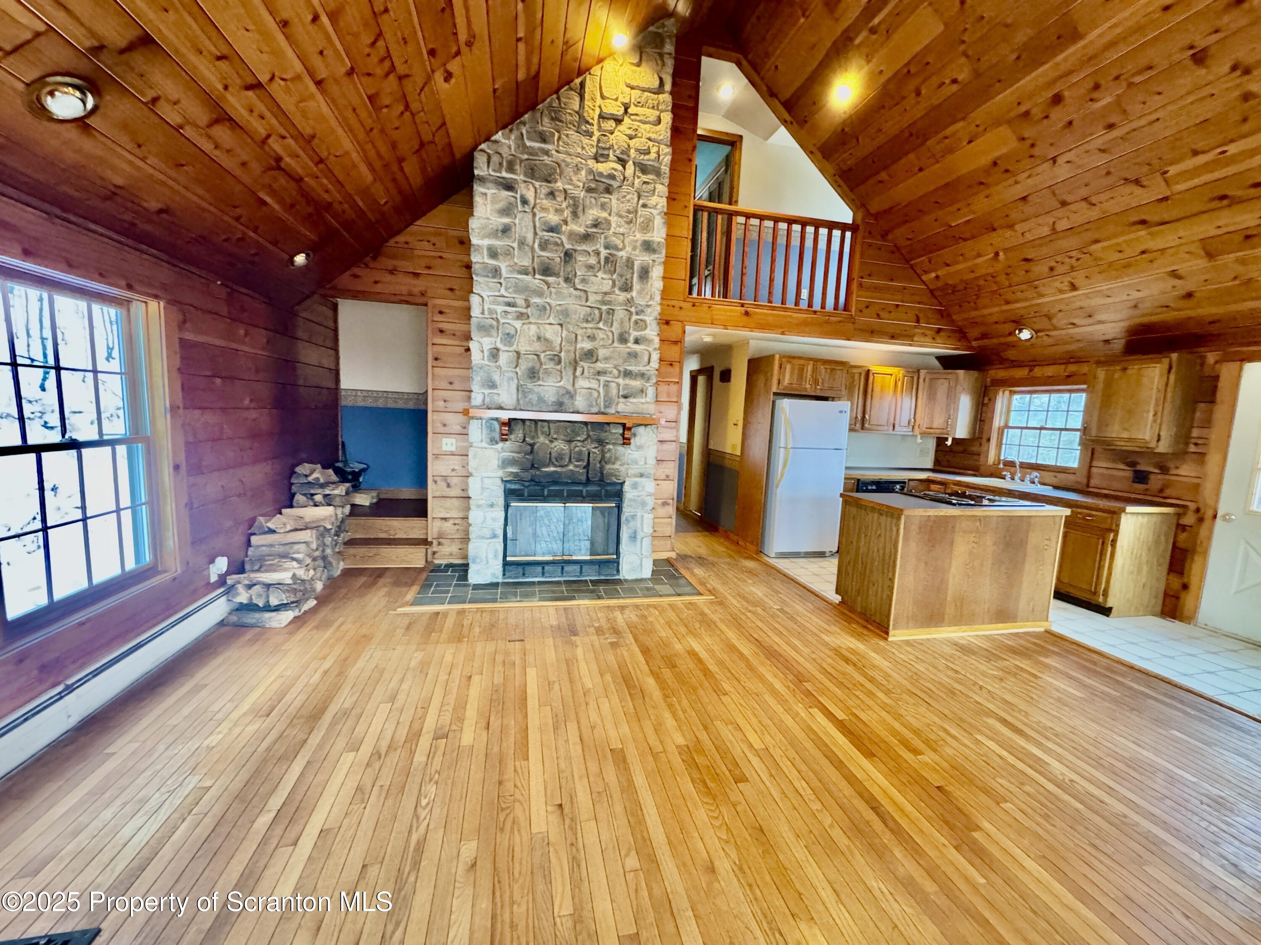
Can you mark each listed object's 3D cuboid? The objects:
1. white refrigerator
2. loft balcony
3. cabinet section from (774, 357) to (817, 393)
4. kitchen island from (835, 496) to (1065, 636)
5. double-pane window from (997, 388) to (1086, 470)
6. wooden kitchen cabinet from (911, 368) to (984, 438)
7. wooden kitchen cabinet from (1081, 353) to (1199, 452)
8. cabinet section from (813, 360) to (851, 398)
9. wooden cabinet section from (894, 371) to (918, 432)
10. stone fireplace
[{"bbox_3d":[1.854,0.043,5.792,0.808,1.685,0.720,1,7,-12],"label":"white refrigerator"},{"bbox_3d":[1.460,-2.130,5.131,1.819,0.909,0.124,1,7,-12],"label":"loft balcony"},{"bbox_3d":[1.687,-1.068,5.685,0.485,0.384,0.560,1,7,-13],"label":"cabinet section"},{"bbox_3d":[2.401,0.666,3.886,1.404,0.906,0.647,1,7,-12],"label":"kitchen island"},{"bbox_3d":[4.216,-0.462,5.261,0.102,0.815,0.888,1,7,-12],"label":"double-pane window"},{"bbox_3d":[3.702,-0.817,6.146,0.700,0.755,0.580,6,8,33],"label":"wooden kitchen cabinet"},{"bbox_3d":[4.203,-0.567,4.228,0.323,0.754,0.567,1,7,-12],"label":"wooden kitchen cabinet"},{"bbox_3d":[2.126,-1.060,5.786,0.432,0.376,0.560,1,7,-13],"label":"cabinet section"},{"bbox_3d":[3.297,-0.869,6.321,0.306,0.765,0.309,1,7,-13],"label":"wooden cabinet section"},{"bbox_3d":[-0.542,-1.377,4.427,1.608,4.605,0.742,1,7,-12],"label":"stone fireplace"}]

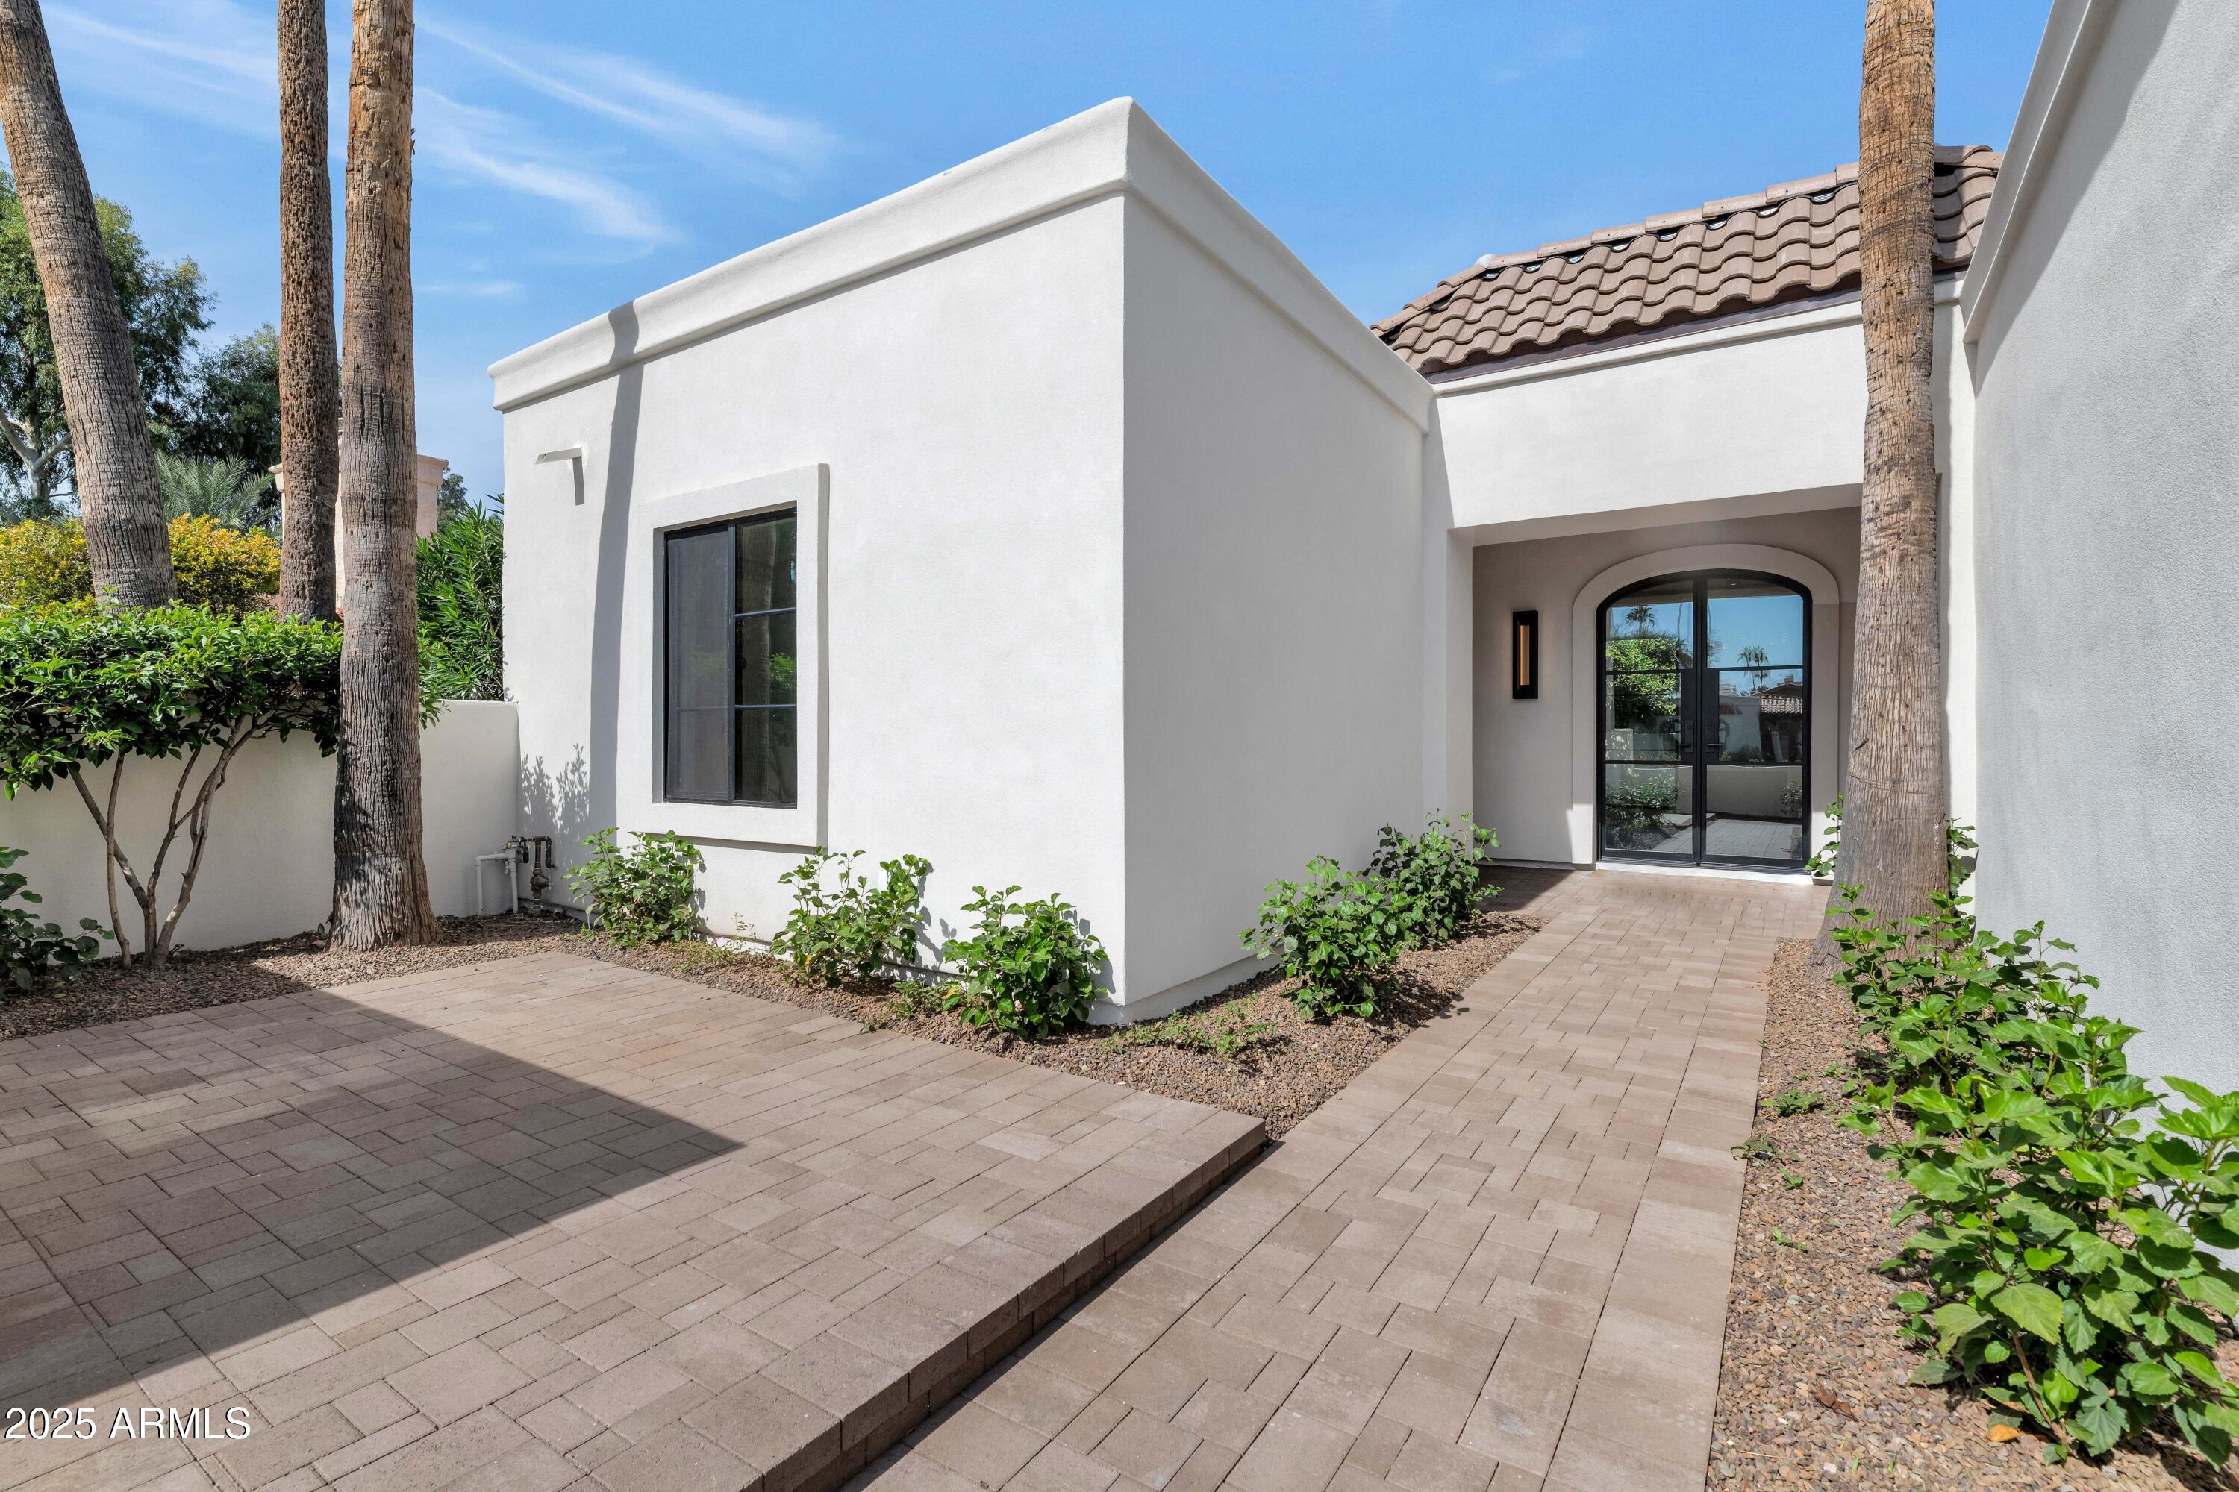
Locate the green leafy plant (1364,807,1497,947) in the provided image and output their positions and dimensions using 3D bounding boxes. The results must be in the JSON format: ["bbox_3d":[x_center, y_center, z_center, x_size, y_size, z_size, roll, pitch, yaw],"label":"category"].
[{"bbox_3d":[1.885,0.765,6.000,0.720,0.740,0.740,1,1,34],"label":"green leafy plant"}]

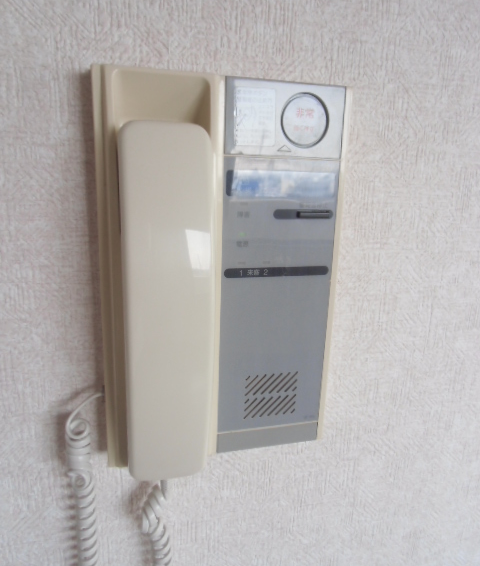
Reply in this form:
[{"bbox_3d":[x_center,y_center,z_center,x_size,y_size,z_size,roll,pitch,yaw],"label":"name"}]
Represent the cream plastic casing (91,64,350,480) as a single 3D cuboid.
[{"bbox_3d":[-0.008,0.002,0.250,0.136,0.218,0.043,-2,15,-15],"label":"cream plastic casing"}]

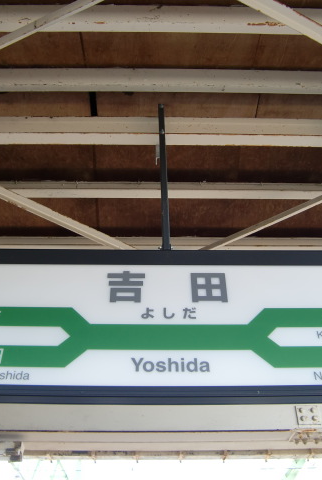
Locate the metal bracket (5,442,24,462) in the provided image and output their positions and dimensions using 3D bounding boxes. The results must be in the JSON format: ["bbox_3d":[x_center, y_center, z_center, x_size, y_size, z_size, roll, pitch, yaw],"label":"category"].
[{"bbox_3d":[-0.941,1.364,3.324,0.100,0.100,0.090,0,-43,-1],"label":"metal bracket"}]

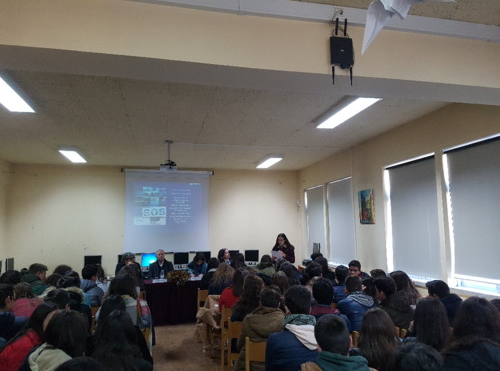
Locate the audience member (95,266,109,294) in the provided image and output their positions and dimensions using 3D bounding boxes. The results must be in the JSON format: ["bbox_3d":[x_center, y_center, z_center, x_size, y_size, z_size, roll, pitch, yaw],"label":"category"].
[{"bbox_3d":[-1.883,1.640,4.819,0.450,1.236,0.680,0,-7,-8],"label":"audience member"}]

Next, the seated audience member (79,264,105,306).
[{"bbox_3d":[-2.067,1.678,4.984,0.500,1.252,0.750,-1,-7,3],"label":"seated audience member"}]

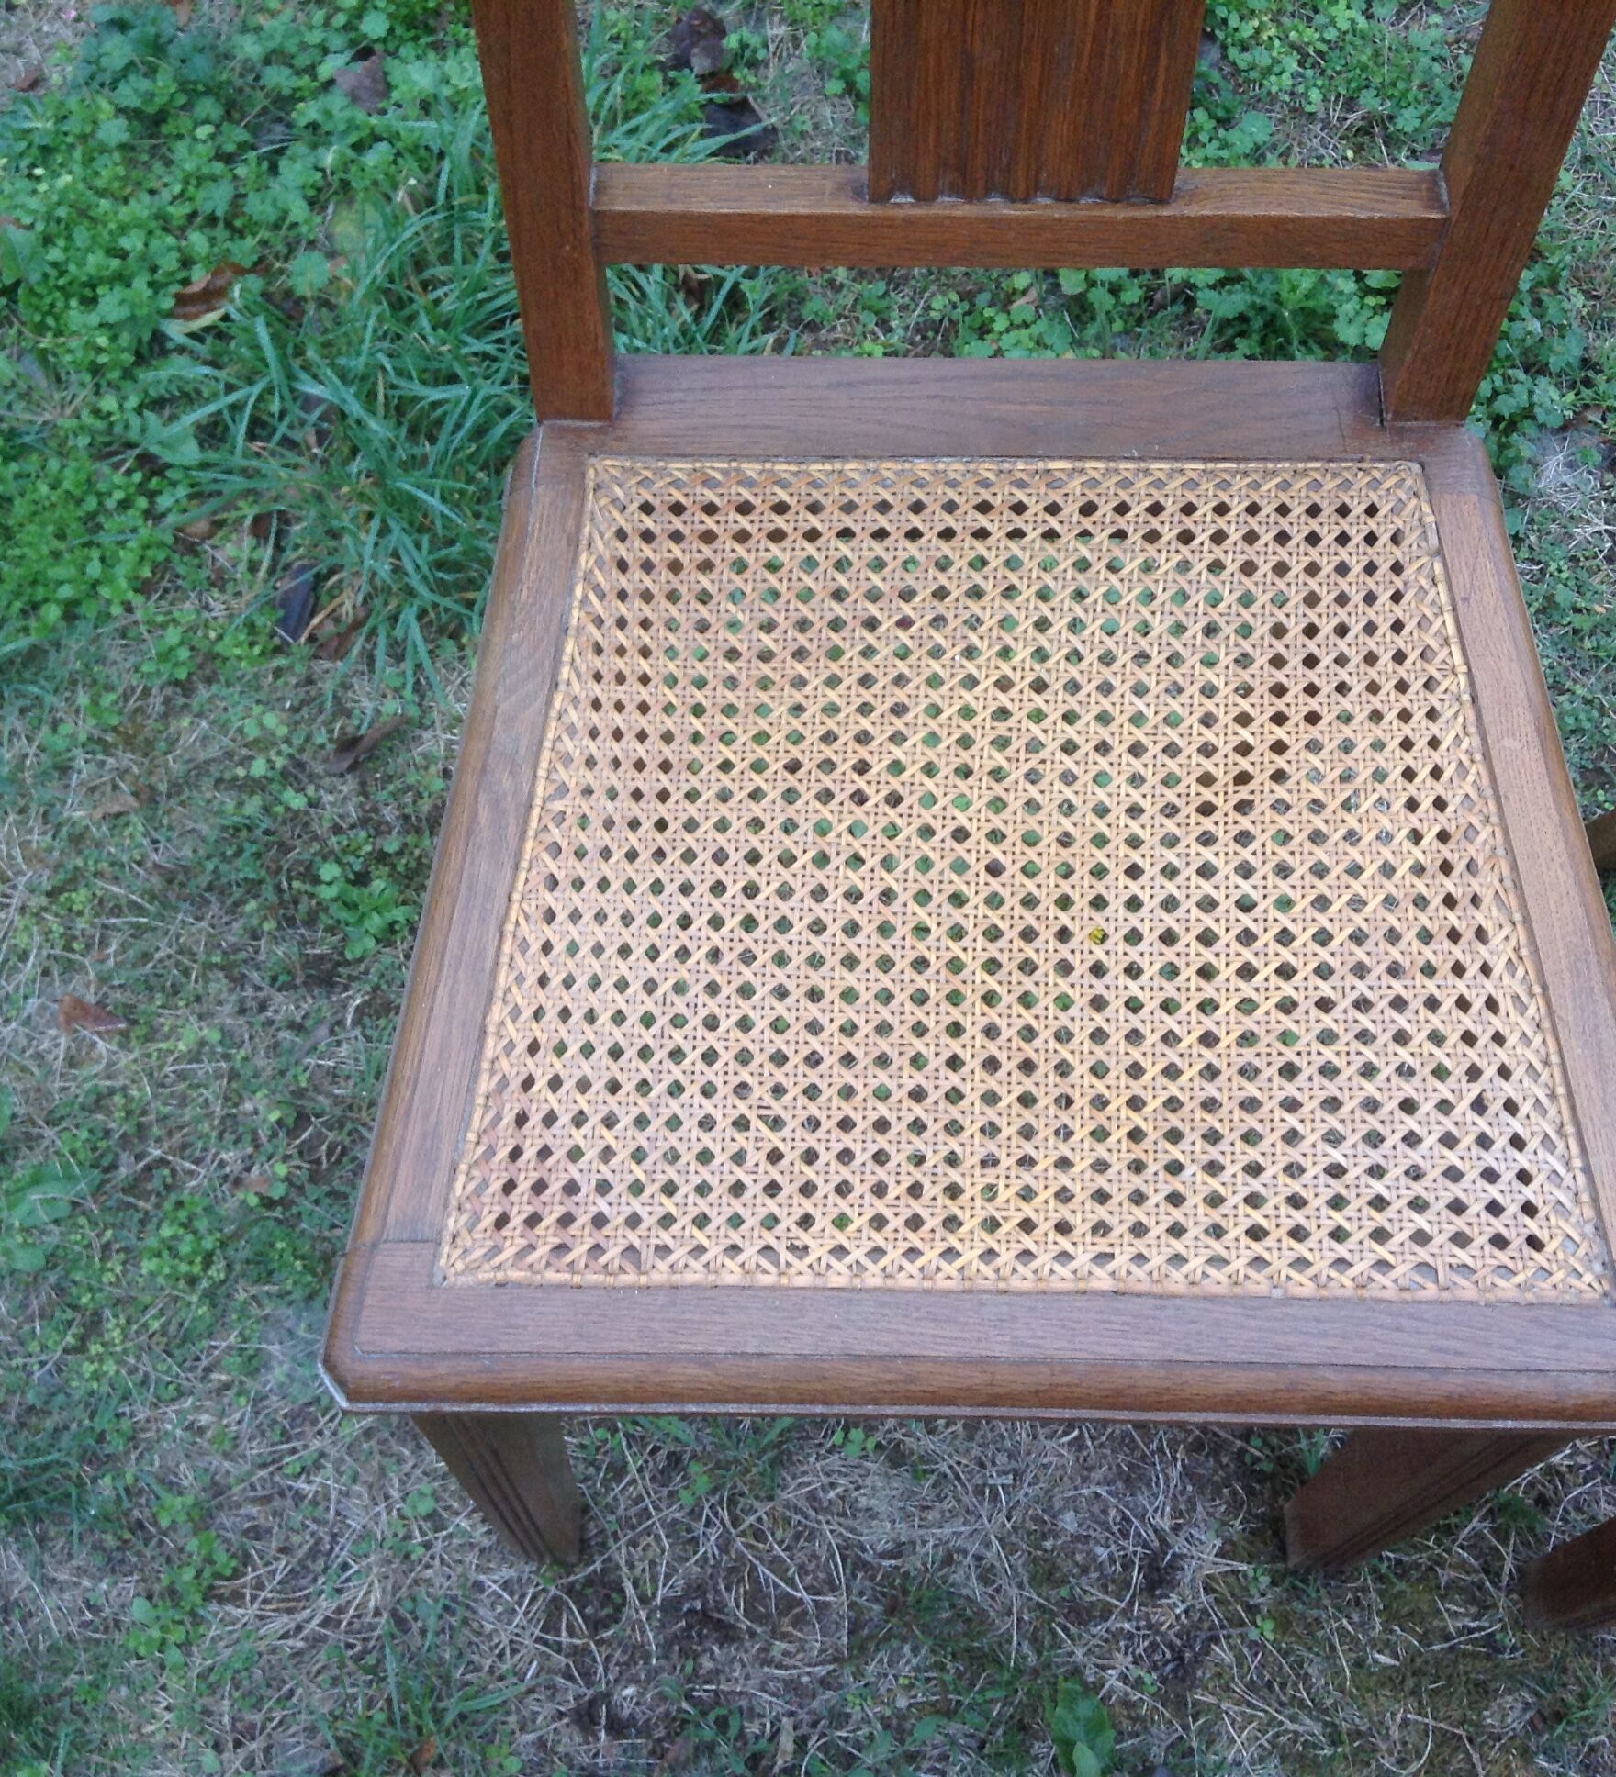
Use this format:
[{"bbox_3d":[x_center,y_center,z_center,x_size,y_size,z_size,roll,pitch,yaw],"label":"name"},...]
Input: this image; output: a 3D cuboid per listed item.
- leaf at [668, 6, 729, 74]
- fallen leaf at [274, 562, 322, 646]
[{"bbox_3d":[-0.074,-0.575,1.534,0.041,0.018,0.043,-1,66,-1],"label":"leaf"},{"bbox_3d":[-0.299,-0.168,1.330,0.021,0.016,0.050,9,66,4],"label":"fallen leaf"}]

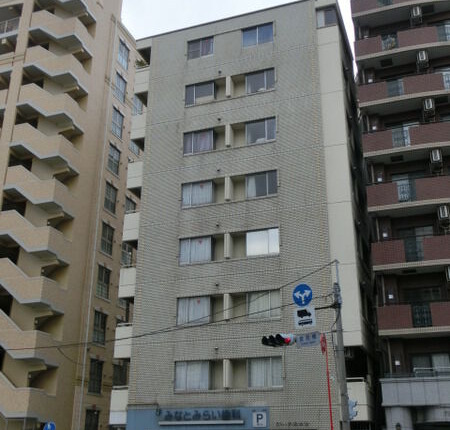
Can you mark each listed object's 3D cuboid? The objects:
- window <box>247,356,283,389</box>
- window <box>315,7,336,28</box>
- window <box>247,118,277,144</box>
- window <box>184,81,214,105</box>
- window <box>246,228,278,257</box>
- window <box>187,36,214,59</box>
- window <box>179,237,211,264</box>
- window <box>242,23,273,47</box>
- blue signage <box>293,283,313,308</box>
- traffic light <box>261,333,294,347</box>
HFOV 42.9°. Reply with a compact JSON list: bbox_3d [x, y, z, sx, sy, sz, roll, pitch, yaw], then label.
[{"bbox_3d":[1.679,6.595,23.866,1.545,1.332,0.120,-7,-24,18],"label":"window"},{"bbox_3d":[5.239,-10.242,29.531,0.985,1.226,0.120,-7,-24,18],"label":"window"},{"bbox_3d":[1.788,-4.057,27.849,1.462,1.180,0.140,-7,-23,18],"label":"window"},{"bbox_3d":[-1.341,-6.474,30.438,1.668,1.342,0.120,-7,-24,18],"label":"window"},{"bbox_3d":[1.723,1.278,26.062,1.589,1.322,0.120,-7,-24,18],"label":"window"},{"bbox_3d":[-1.365,-9.227,31.592,1.570,1.274,0.120,-7,-24,18],"label":"window"},{"bbox_3d":[-1.410,1.675,27.075,1.668,1.332,0.120,-7,-24,18],"label":"window"},{"bbox_3d":[1.734,-9.381,29.979,1.661,1.173,0.140,-7,-23,18],"label":"window"},{"bbox_3d":[2.911,3.004,21.400,0.900,0.900,0.060,-17,-28,36],"label":"blue signage"},{"bbox_3d":[2.020,4.758,21.600,1.200,0.400,0.420,-20,-29,41],"label":"traffic light"}]

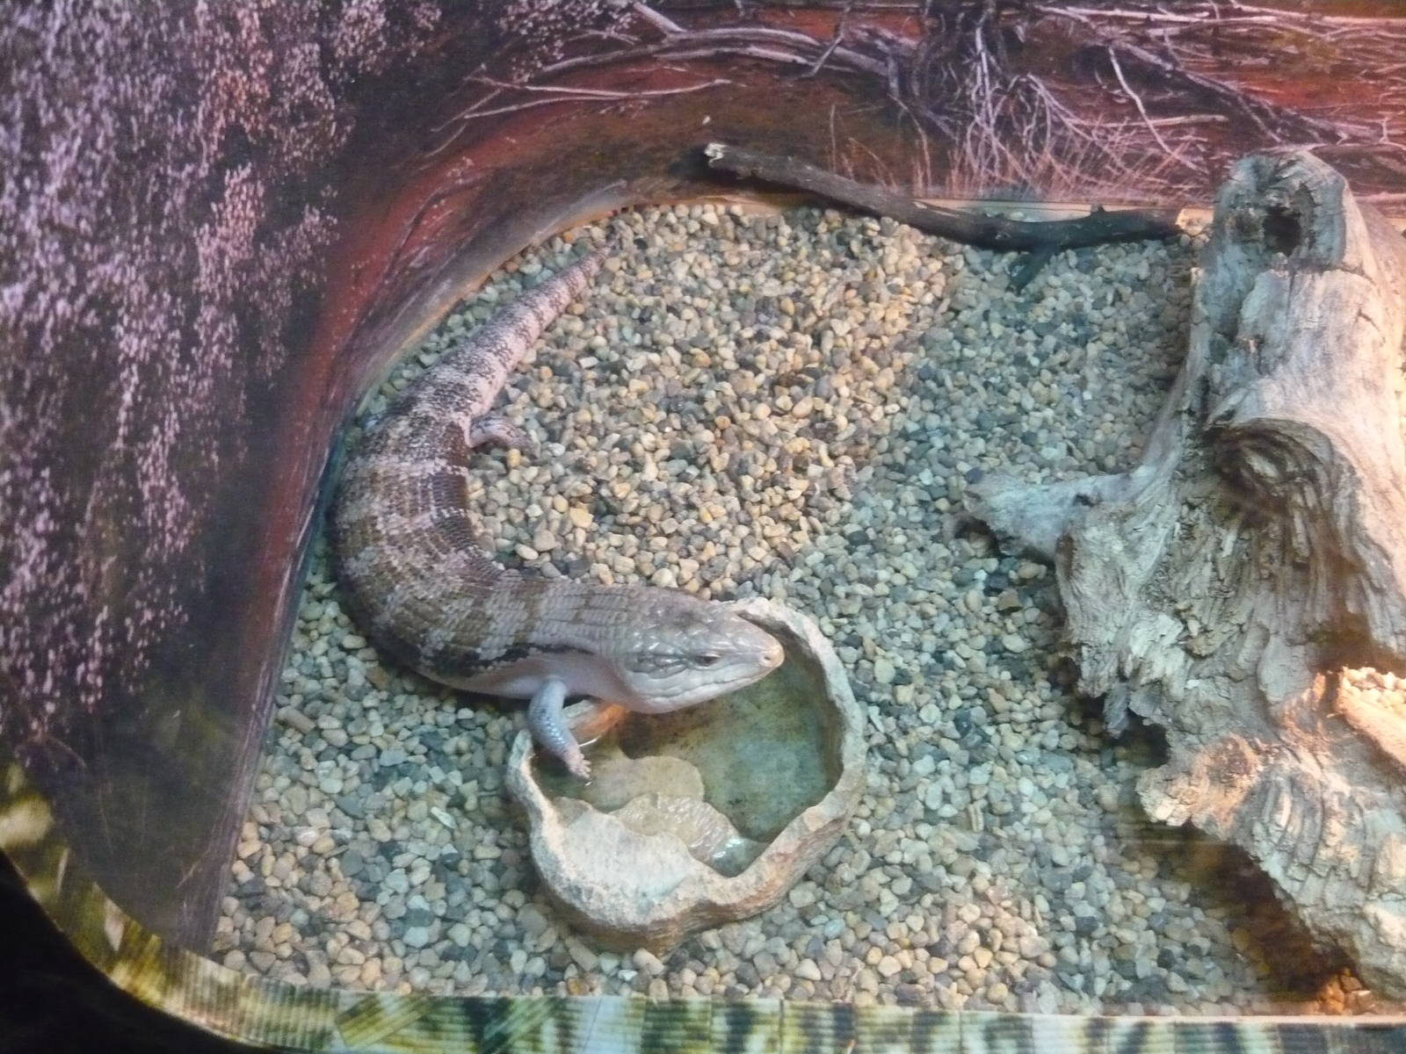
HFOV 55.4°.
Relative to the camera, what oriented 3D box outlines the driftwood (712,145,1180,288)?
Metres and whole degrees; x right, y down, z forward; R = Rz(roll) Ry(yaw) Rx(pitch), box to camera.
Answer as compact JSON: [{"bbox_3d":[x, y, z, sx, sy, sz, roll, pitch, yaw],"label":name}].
[{"bbox_3d":[0.167,-0.211,0.896,0.336,0.060,0.074,1,48,1],"label":"driftwood"}]

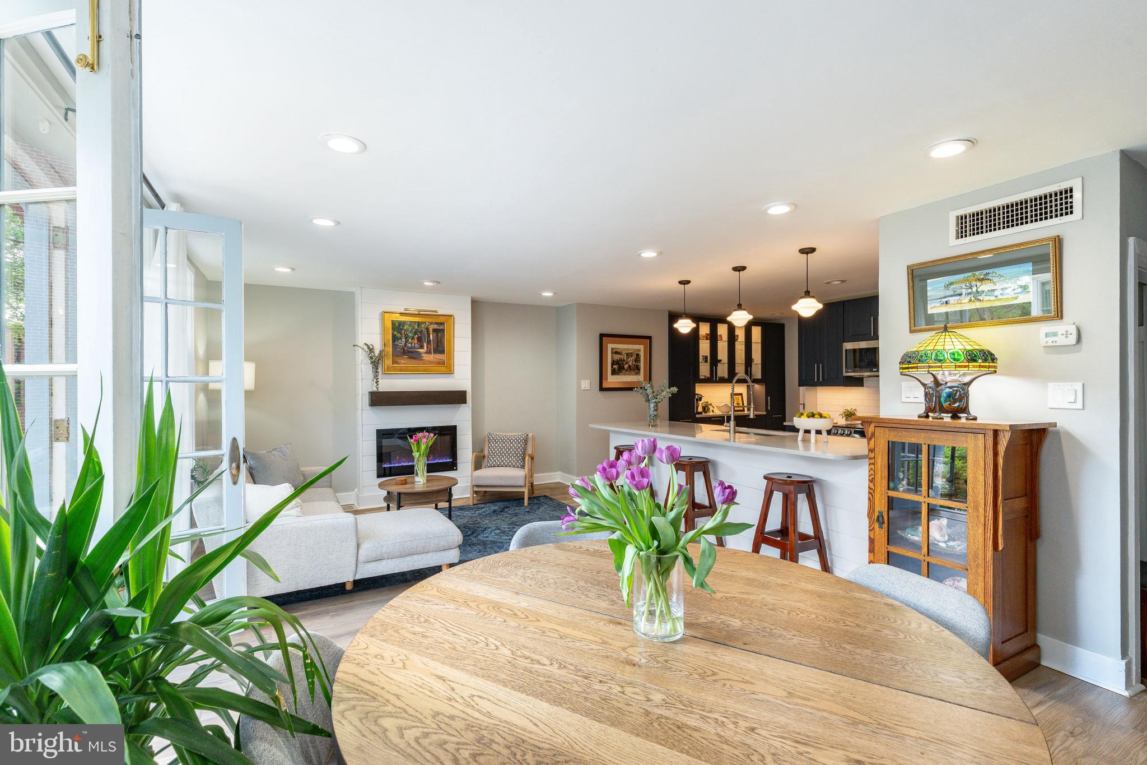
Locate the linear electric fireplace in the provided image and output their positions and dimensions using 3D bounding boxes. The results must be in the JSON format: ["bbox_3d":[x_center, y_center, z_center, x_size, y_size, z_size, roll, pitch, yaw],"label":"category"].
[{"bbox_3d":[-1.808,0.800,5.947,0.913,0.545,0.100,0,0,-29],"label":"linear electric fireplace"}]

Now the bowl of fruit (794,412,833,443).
[{"bbox_3d":[1.890,0.358,4.010,0.312,0.235,0.312,0,0,0],"label":"bowl of fruit"}]

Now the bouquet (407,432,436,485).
[{"bbox_3d":[-1.458,0.712,4.874,0.275,0.490,0.250,0,0,-29],"label":"bouquet"}]

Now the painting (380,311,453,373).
[{"bbox_3d":[-1.792,-0.449,5.929,0.795,0.695,0.050,0,0,-29],"label":"painting"}]

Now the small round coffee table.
[{"bbox_3d":[-1.482,1.177,4.871,0.755,0.440,0.755,0,0,0],"label":"small round coffee table"}]

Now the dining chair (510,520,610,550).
[{"bbox_3d":[0.020,1.013,1.985,0.510,0.800,0.560,0,0,-16],"label":"dining chair"}]

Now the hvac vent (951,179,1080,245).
[{"bbox_3d":[2.216,-0.852,2.591,0.025,0.195,0.540,0,0,-30],"label":"hvac vent"}]

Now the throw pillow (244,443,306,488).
[{"bbox_3d":[-2.690,0.785,4.601,0.150,0.460,0.470,-22,-10,26],"label":"throw pillow"}]

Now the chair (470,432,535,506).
[{"bbox_3d":[-0.803,0.995,6.028,0.670,0.770,0.740,0,0,5],"label":"chair"}]

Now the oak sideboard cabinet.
[{"bbox_3d":[1.943,0.792,2.648,0.485,1.192,0.720,0,0,-29],"label":"oak sideboard cabinet"}]

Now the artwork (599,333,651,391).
[{"bbox_3d":[0.740,-0.265,7.082,0.885,0.775,0.035,0,0,-30],"label":"artwork"}]

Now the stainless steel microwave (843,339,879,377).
[{"bbox_3d":[3.399,-0.253,5.497,0.400,0.390,0.745,0,0,-29],"label":"stainless steel microwave"}]

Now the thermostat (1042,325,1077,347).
[{"bbox_3d":[2.300,-0.222,2.418,0.033,0.098,0.124,0,0,-30],"label":"thermostat"}]

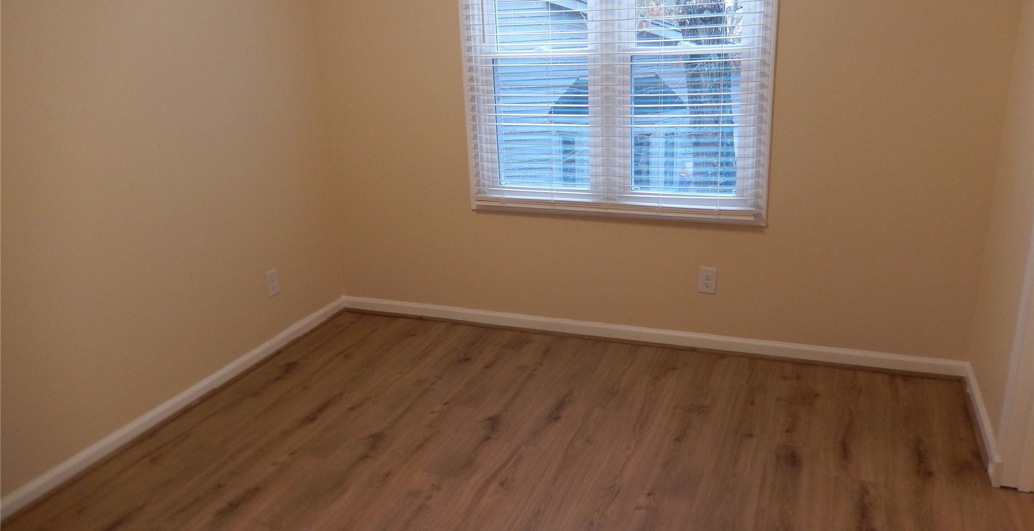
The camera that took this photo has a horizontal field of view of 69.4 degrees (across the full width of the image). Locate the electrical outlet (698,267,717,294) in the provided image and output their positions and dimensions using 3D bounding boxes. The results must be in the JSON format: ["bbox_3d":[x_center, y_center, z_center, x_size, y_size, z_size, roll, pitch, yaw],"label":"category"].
[{"bbox_3d":[0.851,0.069,3.338,0.076,0.121,0.008,5,19,21],"label":"electrical outlet"}]

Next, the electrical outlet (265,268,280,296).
[{"bbox_3d":[-1.166,0.082,3.577,0.008,0.121,0.076,5,19,21],"label":"electrical outlet"}]

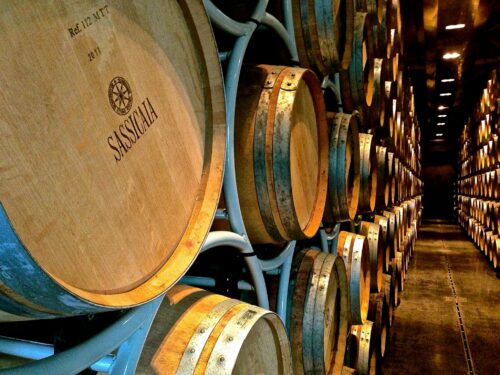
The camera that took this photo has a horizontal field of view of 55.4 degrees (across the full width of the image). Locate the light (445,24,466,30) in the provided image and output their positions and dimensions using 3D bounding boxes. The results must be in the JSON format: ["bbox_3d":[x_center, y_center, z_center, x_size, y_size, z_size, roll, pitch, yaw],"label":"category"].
[{"bbox_3d":[3.468,-2.707,8.046,0.340,0.080,0.190,0,0,21],"label":"light"}]

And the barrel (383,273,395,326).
[{"bbox_3d":[1.175,1.293,5.609,0.940,0.690,0.690,0,0,20],"label":"barrel"}]

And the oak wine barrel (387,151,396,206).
[{"bbox_3d":[1.214,-0.100,5.635,0.940,0.690,0.690,0,0,21],"label":"oak wine barrel"}]

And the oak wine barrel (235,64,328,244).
[{"bbox_3d":[-0.221,-0.117,1.816,0.940,0.690,0.690,0,0,21],"label":"oak wine barrel"}]

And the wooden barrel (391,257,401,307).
[{"bbox_3d":[1.497,1.258,6.420,0.940,0.700,0.700,1,0,21],"label":"wooden barrel"}]

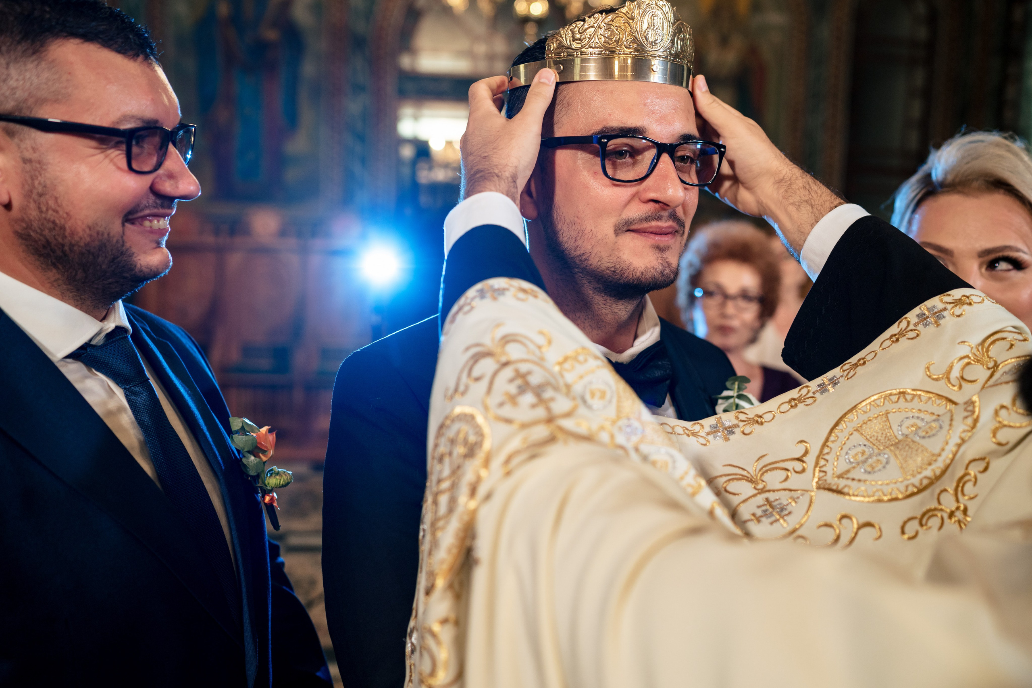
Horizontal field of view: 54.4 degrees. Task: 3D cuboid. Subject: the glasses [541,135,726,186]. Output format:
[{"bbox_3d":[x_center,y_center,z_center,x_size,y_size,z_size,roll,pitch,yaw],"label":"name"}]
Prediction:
[{"bbox_3d":[0.102,-0.170,0.944,0.141,0.046,0.145,-2,9,-27],"label":"glasses"}]

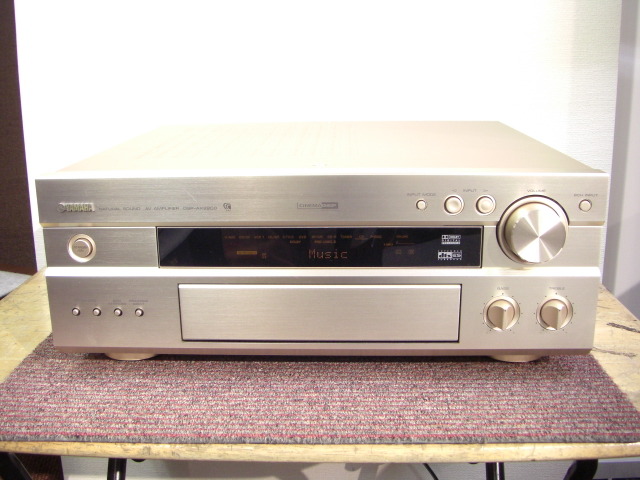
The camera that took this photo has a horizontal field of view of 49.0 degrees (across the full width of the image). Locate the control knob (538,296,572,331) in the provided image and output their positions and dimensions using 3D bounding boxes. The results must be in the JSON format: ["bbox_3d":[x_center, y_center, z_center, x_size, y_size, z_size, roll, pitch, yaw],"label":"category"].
[{"bbox_3d":[0.185,0.060,0.547,0.028,0.028,0.013,0,15,2],"label":"control knob"}]

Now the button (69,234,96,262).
[{"bbox_3d":[-0.188,0.007,0.554,0.022,0.022,0.007,0,15,2],"label":"button"}]

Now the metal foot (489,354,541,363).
[{"bbox_3d":[0.170,0.087,0.620,0.054,0.020,0.054,0,15,2],"label":"metal foot"}]

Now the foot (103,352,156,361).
[{"bbox_3d":[-0.166,0.088,0.633,0.054,0.020,0.054,0,15,2],"label":"foot"}]

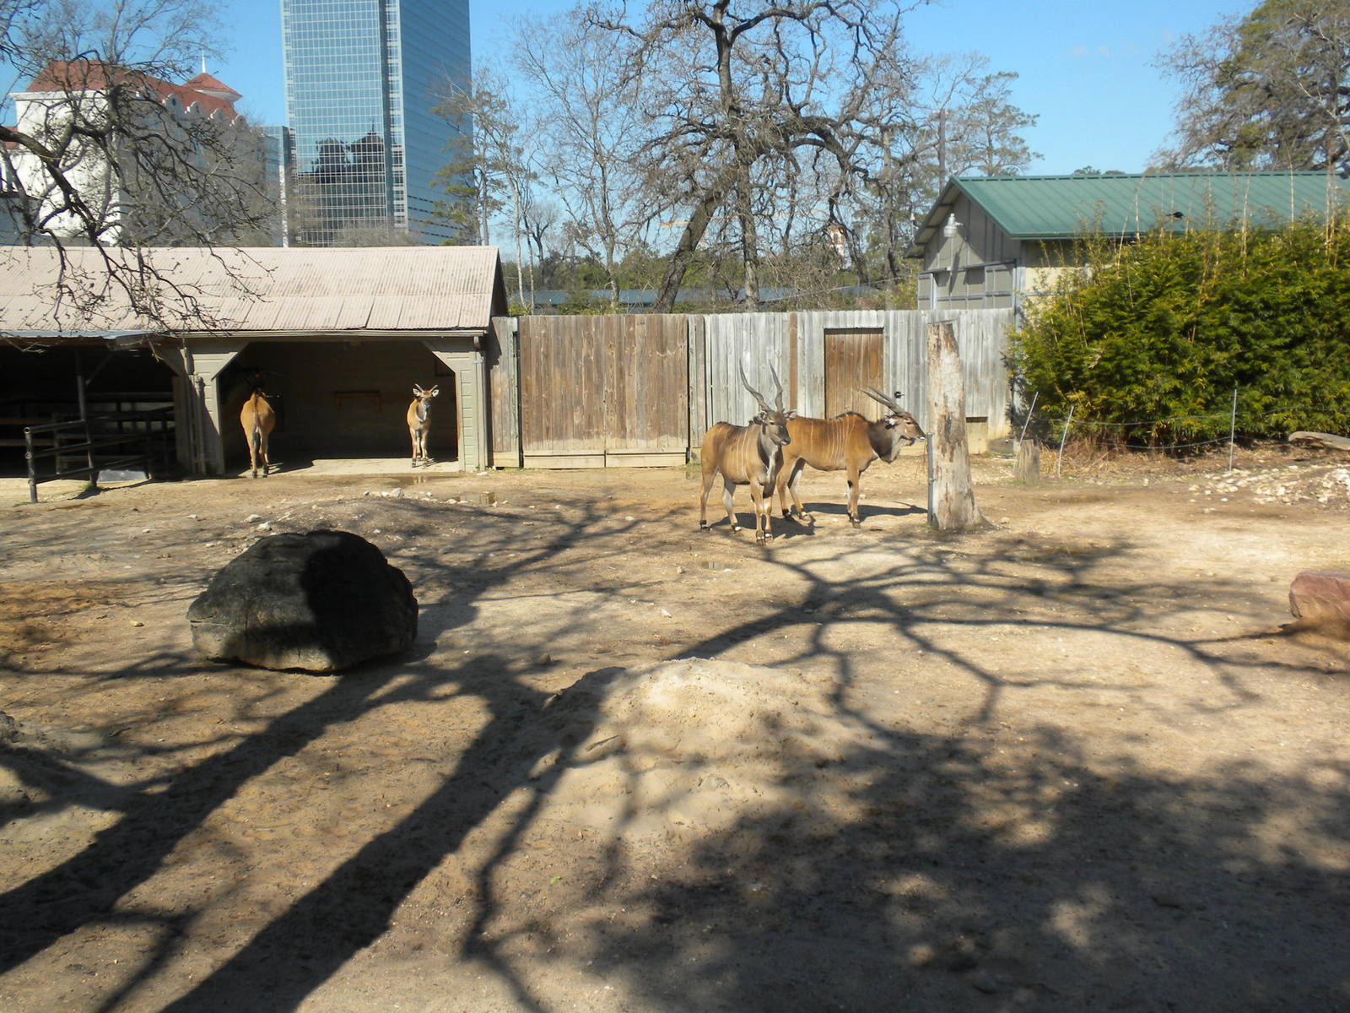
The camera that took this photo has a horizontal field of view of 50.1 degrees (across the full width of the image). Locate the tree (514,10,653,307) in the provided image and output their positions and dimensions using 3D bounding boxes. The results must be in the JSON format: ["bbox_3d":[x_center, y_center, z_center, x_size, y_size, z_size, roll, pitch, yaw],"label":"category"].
[{"bbox_3d":[-2.893,-9.166,45.107,4.540,12.120,4.540,-1,7,-3],"label":"tree"}]

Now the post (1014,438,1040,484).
[{"bbox_3d":[5.802,-0.757,23.636,0.420,0.710,0.380,1,8,14],"label":"post"}]

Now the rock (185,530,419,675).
[{"bbox_3d":[-3.123,0.724,12.098,1.860,1.050,1.420,-3,8,-15],"label":"rock"}]

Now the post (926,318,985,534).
[{"bbox_3d":[3.625,-1.029,18.609,0.700,2.620,0.580,1,8,11],"label":"post"}]

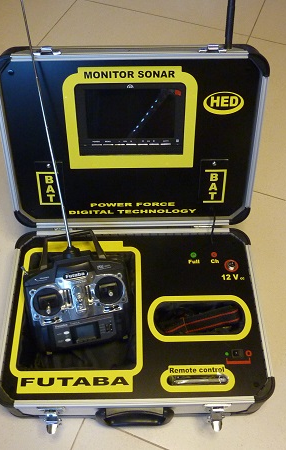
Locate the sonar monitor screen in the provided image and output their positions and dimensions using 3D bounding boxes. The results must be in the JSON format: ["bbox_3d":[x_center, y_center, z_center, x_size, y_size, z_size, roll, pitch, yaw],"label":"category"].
[{"bbox_3d":[-0.021,-0.186,0.759,0.185,0.128,0.022,-1,33,0],"label":"sonar monitor screen"}]

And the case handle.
[{"bbox_3d":[-0.014,0.320,0.717,0.129,0.034,0.030,-1,57,0],"label":"case handle"}]

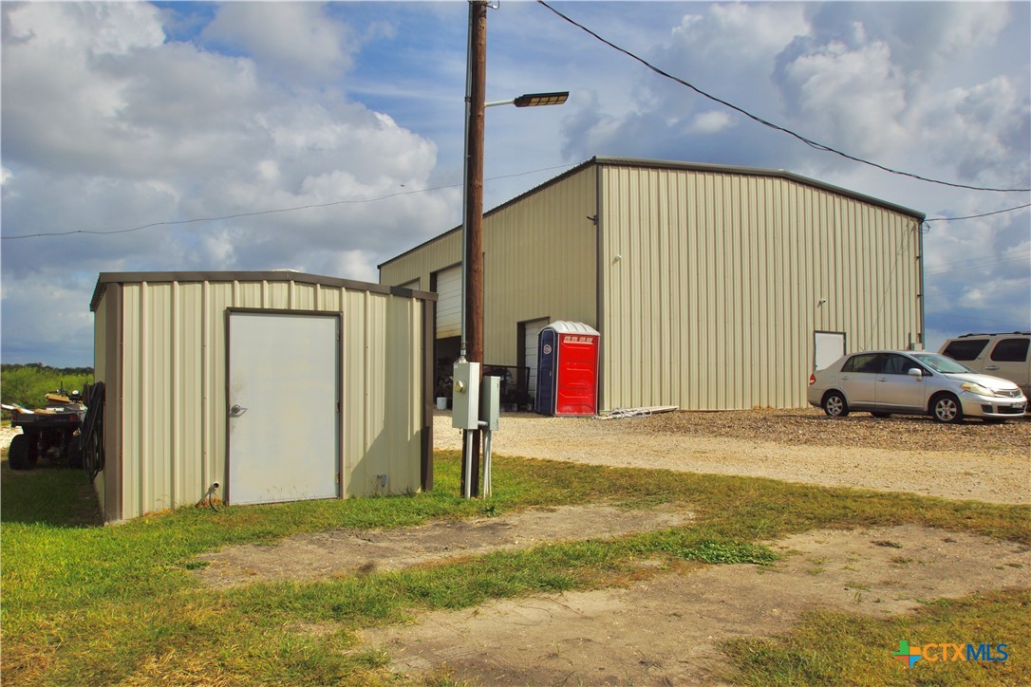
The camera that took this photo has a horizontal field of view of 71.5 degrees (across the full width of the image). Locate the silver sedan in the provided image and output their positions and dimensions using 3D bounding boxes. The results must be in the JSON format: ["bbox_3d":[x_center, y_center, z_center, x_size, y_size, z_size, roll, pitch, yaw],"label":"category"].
[{"bbox_3d":[8.720,0.940,15.870,1.730,1.530,4.460,2,-3,-26],"label":"silver sedan"}]

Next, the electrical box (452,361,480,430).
[{"bbox_3d":[-0.587,0.621,8.480,0.170,0.775,0.310,4,-4,-43],"label":"electrical box"}]

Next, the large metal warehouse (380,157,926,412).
[{"bbox_3d":[3.290,-1.100,28.300,12.450,6.620,18.650,2,-3,-27],"label":"large metal warehouse"}]

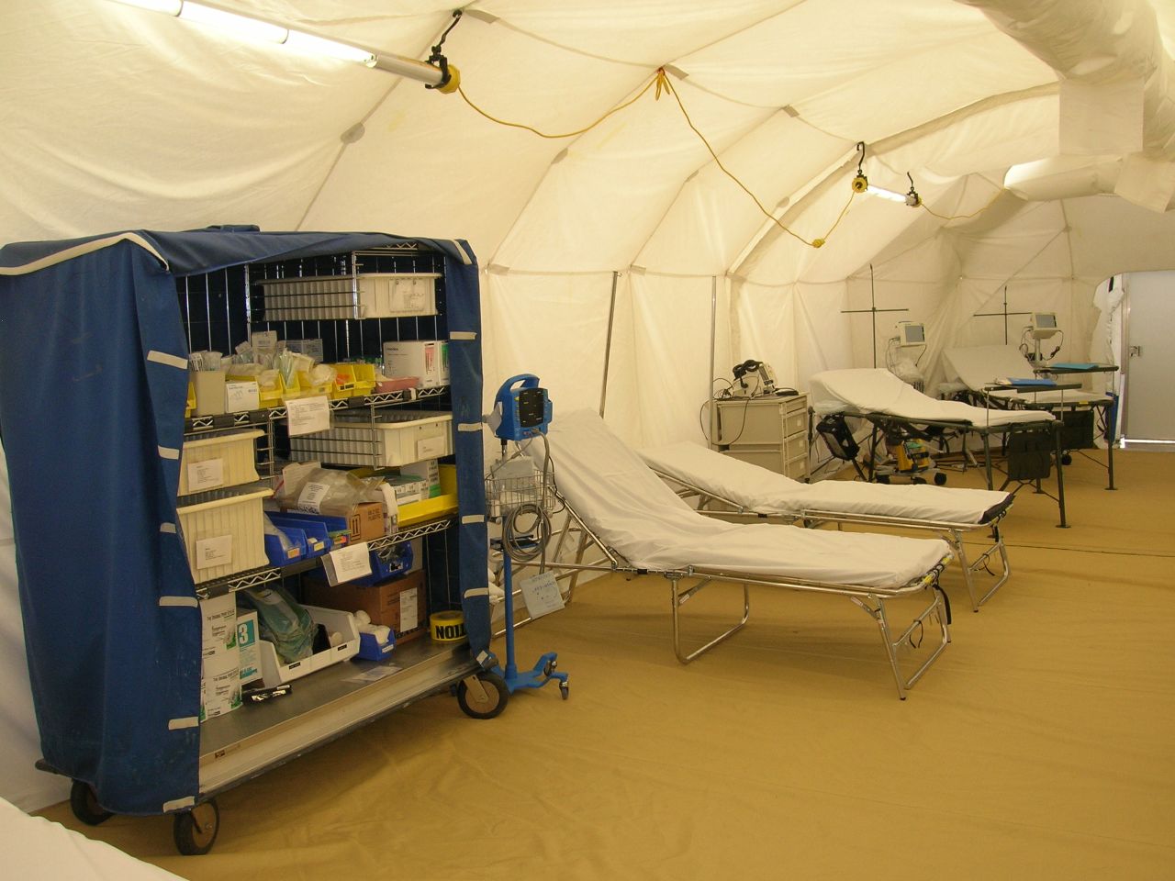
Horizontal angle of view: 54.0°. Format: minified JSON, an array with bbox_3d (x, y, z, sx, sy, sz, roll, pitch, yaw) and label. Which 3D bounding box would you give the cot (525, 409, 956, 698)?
[{"bbox_3d":[0.547,0.410,5.200,2.007,1.029,0.869,2,7,29],"label":"cot"}]

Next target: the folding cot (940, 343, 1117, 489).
[{"bbox_3d":[3.820,-0.255,10.242,0.694,1.153,2.015,-2,6,-6],"label":"folding cot"}]

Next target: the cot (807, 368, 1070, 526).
[{"bbox_3d":[2.504,0.010,8.496,0.694,1.051,2.015,-4,6,-24],"label":"cot"}]

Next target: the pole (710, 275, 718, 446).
[{"bbox_3d":[0.776,-0.155,7.243,0.030,1.731,0.030,4,7,29],"label":"pole"}]

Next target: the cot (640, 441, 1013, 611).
[{"bbox_3d":[1.278,0.396,6.474,2.022,0.759,0.869,2,7,30],"label":"cot"}]

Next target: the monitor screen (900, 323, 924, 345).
[{"bbox_3d":[2.924,-0.956,10.434,0.240,0.210,0.120,-3,0,-10],"label":"monitor screen"}]

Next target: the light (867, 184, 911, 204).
[{"bbox_3d":[1.925,-1.568,7.350,0.050,0.050,1.120,2,7,29],"label":"light"}]

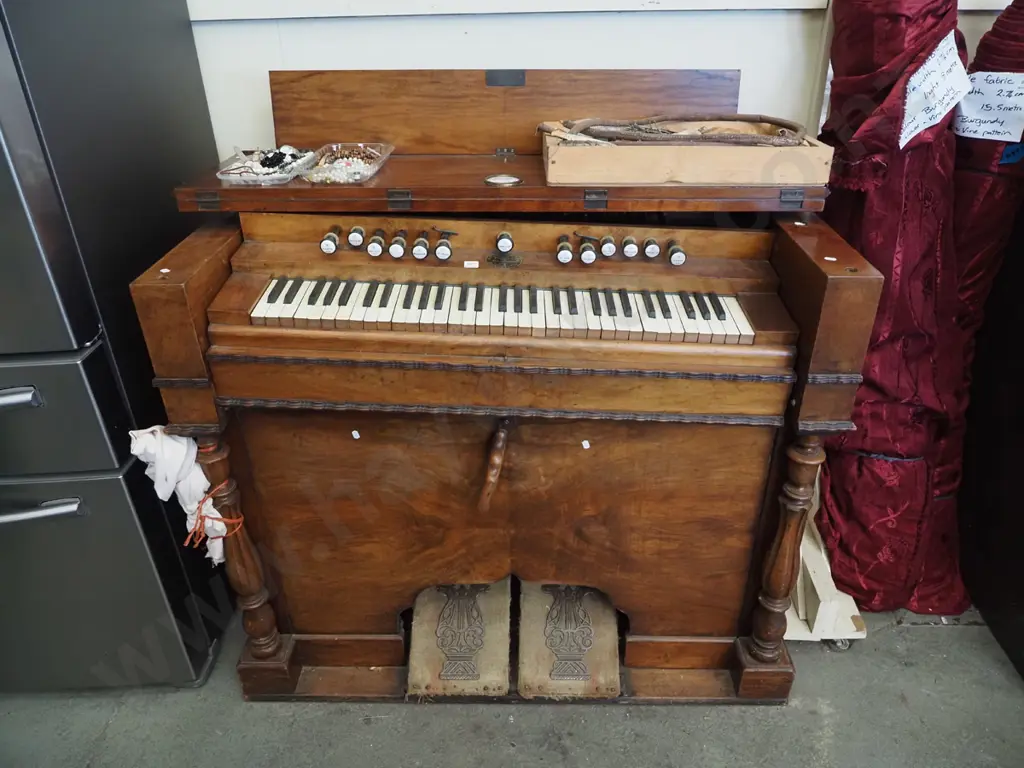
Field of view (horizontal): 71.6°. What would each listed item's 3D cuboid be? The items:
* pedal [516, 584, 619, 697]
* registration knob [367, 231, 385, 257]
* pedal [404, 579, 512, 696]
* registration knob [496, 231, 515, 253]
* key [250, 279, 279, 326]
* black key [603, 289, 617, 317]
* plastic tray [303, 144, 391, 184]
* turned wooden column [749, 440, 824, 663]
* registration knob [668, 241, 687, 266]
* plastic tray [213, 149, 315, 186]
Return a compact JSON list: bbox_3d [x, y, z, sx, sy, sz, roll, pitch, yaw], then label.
[{"bbox_3d":[0.122,0.556,1.593,0.218,0.030,0.265,-1,62,0],"label":"pedal"},{"bbox_3d":[-0.234,-0.252,1.246,0.029,0.029,0.072,2,37,-1],"label":"registration knob"},{"bbox_3d":[-0.113,0.564,1.621,0.215,0.030,0.280,0,52,2],"label":"pedal"},{"bbox_3d":[-0.012,-0.262,1.310,0.031,0.031,0.035,2,36,-1],"label":"registration knob"},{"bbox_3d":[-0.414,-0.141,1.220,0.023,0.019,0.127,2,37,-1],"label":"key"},{"bbox_3d":[0.176,-0.148,1.260,0.011,0.012,0.088,2,37,-1],"label":"black key"},{"bbox_3d":[-0.316,-0.434,1.396,0.147,0.044,0.160,-1,29,0],"label":"plastic tray"},{"bbox_3d":[0.526,0.314,1.363,0.068,0.568,0.068,0,29,2],"label":"turned wooden column"},{"bbox_3d":[0.303,-0.247,1.319,0.030,0.030,0.066,2,37,-1],"label":"registration knob"},{"bbox_3d":[-0.463,-0.414,1.358,0.148,0.032,0.190,-4,29,-4],"label":"plastic tray"}]

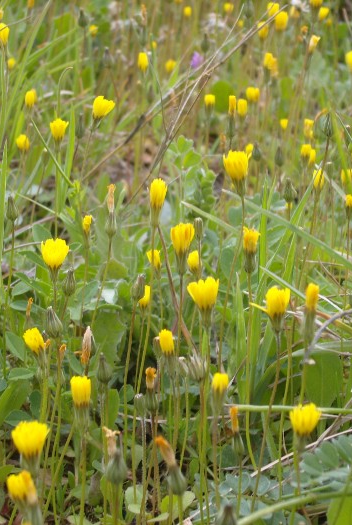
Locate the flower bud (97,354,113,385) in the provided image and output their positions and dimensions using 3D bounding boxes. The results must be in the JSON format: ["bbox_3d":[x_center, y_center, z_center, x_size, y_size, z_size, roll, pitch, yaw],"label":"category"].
[{"bbox_3d":[-0.050,0.074,1.160,0.011,0.021,0.011,0,23,0],"label":"flower bud"}]

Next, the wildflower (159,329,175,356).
[{"bbox_3d":[-0.006,0.050,1.030,0.009,0.016,0.009,0,20,0],"label":"wildflower"}]

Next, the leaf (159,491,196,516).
[{"bbox_3d":[0.001,0.160,1.100,0.025,0.011,0.016,0,23,0],"label":"leaf"}]

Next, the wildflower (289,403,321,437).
[{"bbox_3d":[0.077,0.095,1.000,0.019,0.018,0.019,0,23,0],"label":"wildflower"}]

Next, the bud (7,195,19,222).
[{"bbox_3d":[-0.120,-0.040,1.215,0.008,0.020,0.008,-2,20,-6],"label":"bud"}]

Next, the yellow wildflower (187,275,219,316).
[{"bbox_3d":[0.017,0.021,1.051,0.019,0.021,0.019,0,20,1],"label":"yellow wildflower"}]

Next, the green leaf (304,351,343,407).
[{"bbox_3d":[0.107,0.084,1.200,0.027,0.042,0.012,0,23,0],"label":"green leaf"}]

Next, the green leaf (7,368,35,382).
[{"bbox_3d":[-0.112,0.081,1.190,0.020,0.006,0.012,0,23,0],"label":"green leaf"}]

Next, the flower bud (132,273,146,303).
[{"bbox_3d":[-0.024,0.017,1.092,0.007,0.018,0.007,15,19,-1],"label":"flower bud"}]

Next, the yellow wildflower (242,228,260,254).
[{"bbox_3d":[0.052,-0.015,1.154,0.012,0.018,0.012,1,20,3],"label":"yellow wildflower"}]

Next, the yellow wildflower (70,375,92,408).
[{"bbox_3d":[-0.055,0.074,0.958,0.012,0.018,0.012,-1,20,-3],"label":"yellow wildflower"}]

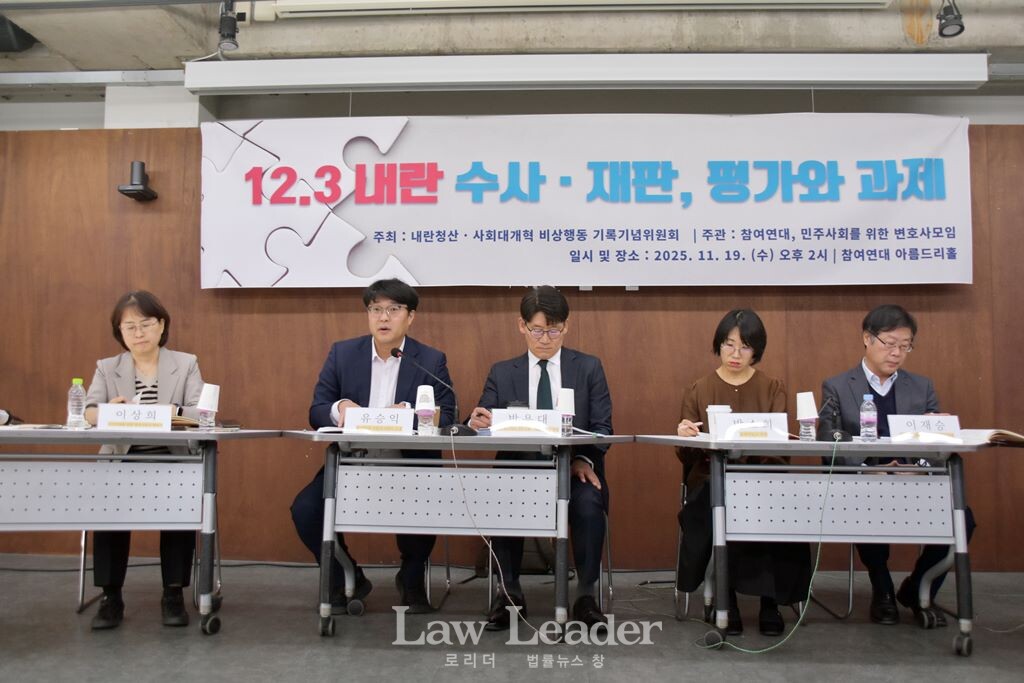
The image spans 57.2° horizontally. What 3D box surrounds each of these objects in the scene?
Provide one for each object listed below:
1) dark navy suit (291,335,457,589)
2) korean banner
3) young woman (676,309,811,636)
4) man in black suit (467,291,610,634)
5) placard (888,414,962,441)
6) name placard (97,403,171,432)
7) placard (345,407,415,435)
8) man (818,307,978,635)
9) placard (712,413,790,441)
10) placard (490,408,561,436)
[{"bbox_3d":[-0.550,0.485,3.910,0.650,1.050,0.680,0,-4,7],"label":"dark navy suit"},{"bbox_3d":[0.361,-0.739,4.955,4.000,0.880,0.030,0,-5,3],"label":"korean banner"},{"bbox_3d":[0.920,0.479,3.750,0.518,1.230,0.650,0,-5,4],"label":"young woman"},{"bbox_3d":[0.120,0.429,3.858,0.601,1.330,0.720,0,-5,4],"label":"man in black suit"},{"bbox_3d":[1.467,0.308,3.330,0.247,0.090,0.070,0,-4,3],"label":"placard"},{"bbox_3d":[-1.360,0.277,3.390,0.250,0.095,0.070,2,-4,-13],"label":"name placard"},{"bbox_3d":[-0.483,0.291,3.420,0.248,0.090,0.070,0,-4,2],"label":"placard"},{"bbox_3d":[1.572,0.481,3.885,0.585,1.260,0.620,0,-5,4],"label":"man"},{"bbox_3d":[0.817,0.277,3.189,0.250,0.100,0.060,0,-5,2],"label":"placard"},{"bbox_3d":[0.053,0.282,3.348,0.250,0.100,0.060,0,-5,4],"label":"placard"}]

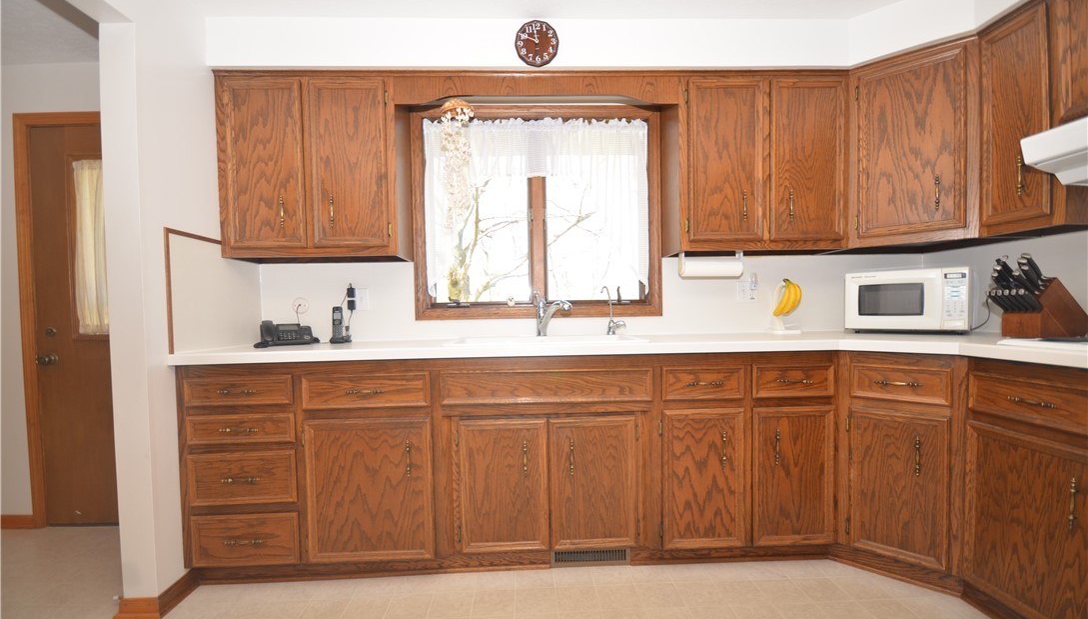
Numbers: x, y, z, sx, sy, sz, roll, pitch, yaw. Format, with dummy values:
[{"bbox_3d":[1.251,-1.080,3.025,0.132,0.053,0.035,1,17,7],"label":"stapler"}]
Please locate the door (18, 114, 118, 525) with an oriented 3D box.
[{"bbox_3d":[-2.168,0.071,2.345,0.960,2.090,0.080,-1,1,-2],"label":"door"}]

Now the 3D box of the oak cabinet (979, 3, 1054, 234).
[{"bbox_3d":[1.888,-0.684,1.672,0.320,0.800,0.275,-1,1,-2],"label":"oak cabinet"}]

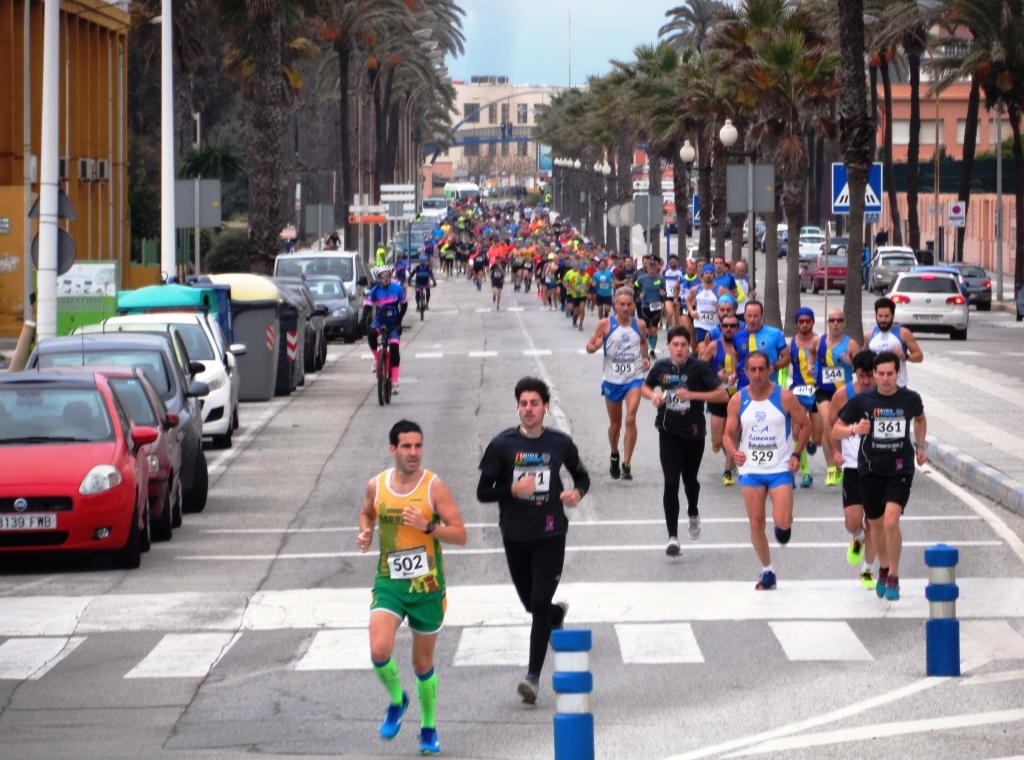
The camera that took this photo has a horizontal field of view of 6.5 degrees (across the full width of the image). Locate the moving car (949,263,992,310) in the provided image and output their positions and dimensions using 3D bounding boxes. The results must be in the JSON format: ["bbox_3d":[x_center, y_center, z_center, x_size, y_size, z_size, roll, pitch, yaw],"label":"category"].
[{"bbox_3d":[13.259,-2.749,269.200,1.800,1.440,4.400,0,1,0],"label":"moving car"}]

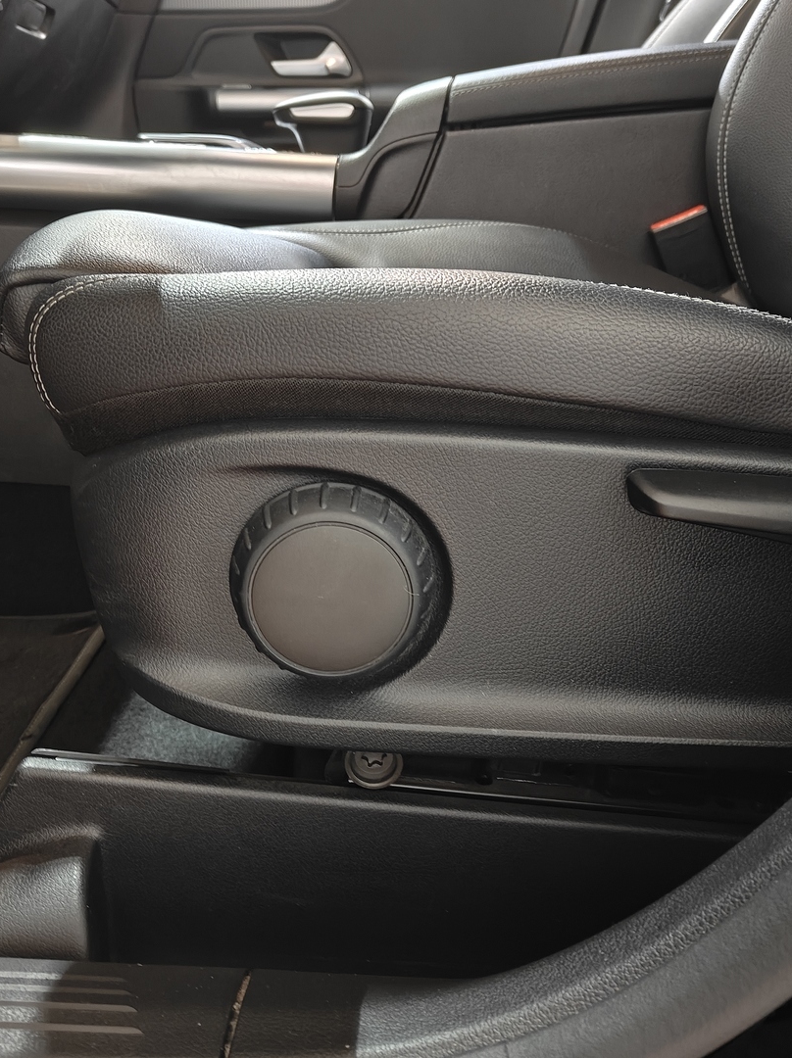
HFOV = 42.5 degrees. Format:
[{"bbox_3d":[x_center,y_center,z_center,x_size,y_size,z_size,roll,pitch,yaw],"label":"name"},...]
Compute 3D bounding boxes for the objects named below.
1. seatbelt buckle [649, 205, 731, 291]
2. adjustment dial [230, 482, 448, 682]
[{"bbox_3d":[0.227,-0.213,0.789,0.046,0.065,0.024,-20,22,12],"label":"seatbelt buckle"},{"bbox_3d":[-0.025,0.025,0.411,0.086,0.086,0.024,0,18,0],"label":"adjustment dial"}]

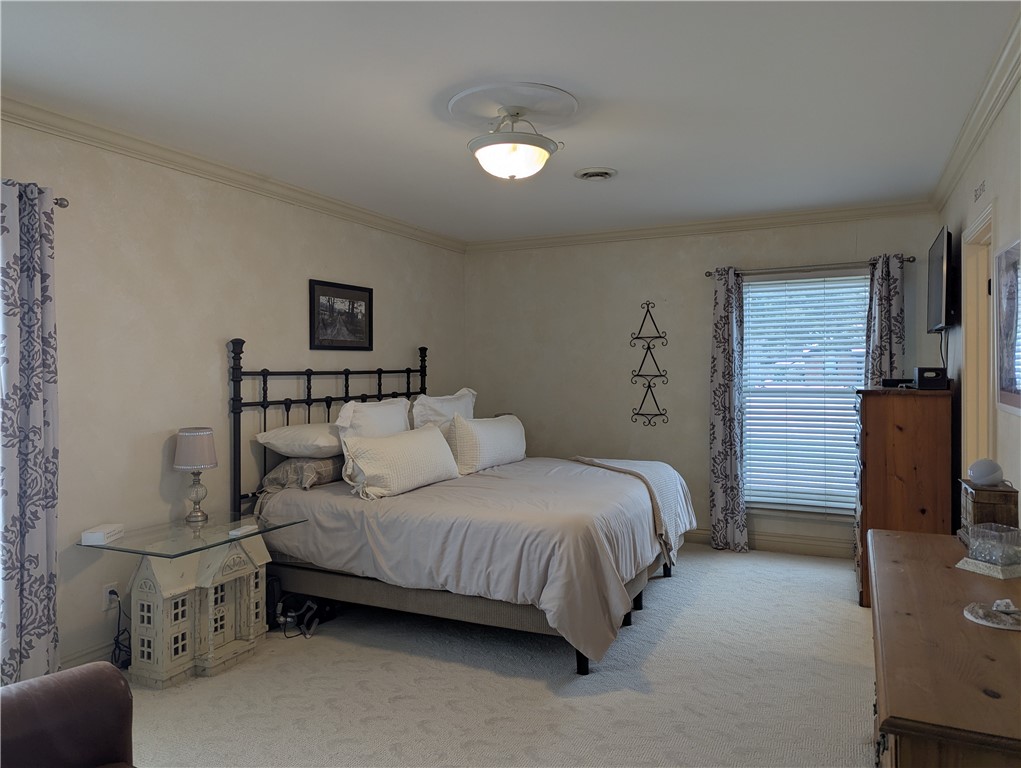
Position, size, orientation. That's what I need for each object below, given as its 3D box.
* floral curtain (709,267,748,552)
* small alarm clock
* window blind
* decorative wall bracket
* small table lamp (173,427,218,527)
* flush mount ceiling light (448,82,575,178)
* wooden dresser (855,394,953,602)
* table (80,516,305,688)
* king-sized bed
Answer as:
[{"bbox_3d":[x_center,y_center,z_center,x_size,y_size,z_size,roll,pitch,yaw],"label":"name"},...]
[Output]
[{"bbox_3d":[1.605,0.198,5.202,0.290,2.090,0.120,0,1,26],"label":"floral curtain"},{"bbox_3d":[1.597,0.296,2.379,0.100,0.089,0.100,0,1,26],"label":"small alarm clock"},{"bbox_3d":[2.090,0.086,5.045,0.870,1.725,0.060,0,1,26],"label":"window blind"},{"bbox_3d":[1.073,-0.159,5.502,0.298,0.982,0.055,0,1,26],"label":"decorative wall bracket"},{"bbox_3d":[-1.571,0.453,3.540,0.210,0.459,0.210,0,1,26],"label":"small table lamp"},{"bbox_3d":[0.012,-0.986,2.886,0.526,0.305,0.526,0,1,0],"label":"flush mount ceiling light"},{"bbox_3d":[2.372,0.652,4.327,0.467,1.246,0.771,0,1,26],"label":"wooden dresser"},{"bbox_3d":[-1.417,0.996,3.322,0.600,0.625,0.870,0,1,26],"label":"table"},{"bbox_3d":[-0.121,0.512,4.299,2.150,1.547,2.070,0,1,26],"label":"king-sized bed"}]

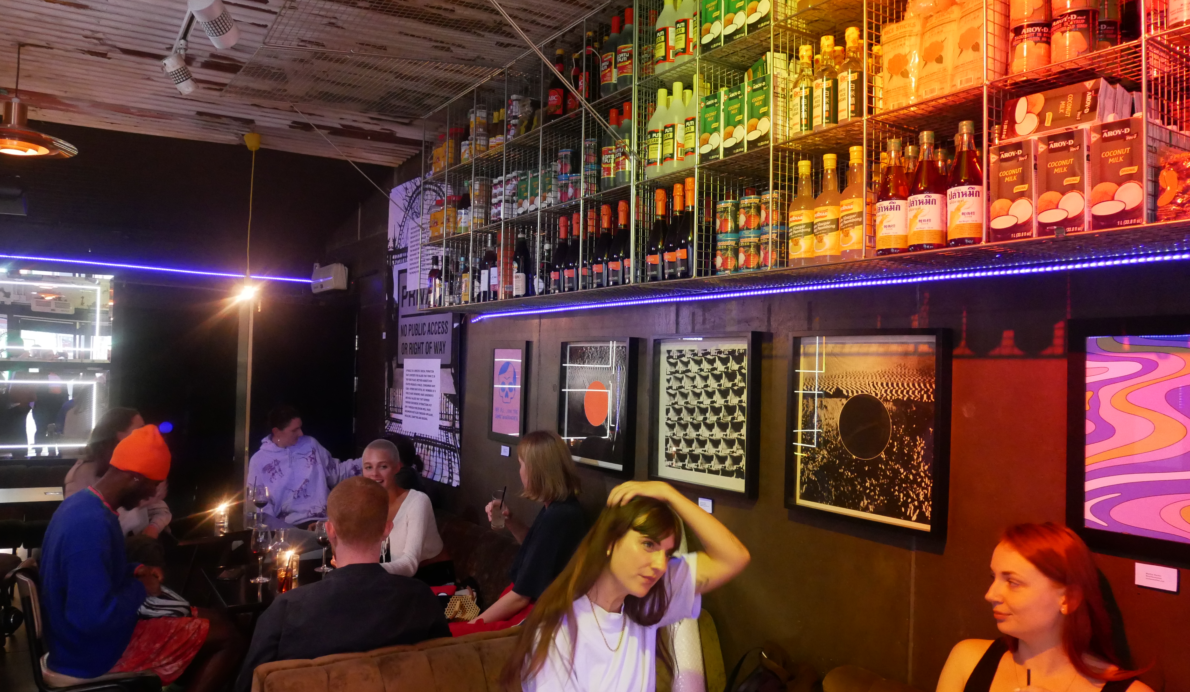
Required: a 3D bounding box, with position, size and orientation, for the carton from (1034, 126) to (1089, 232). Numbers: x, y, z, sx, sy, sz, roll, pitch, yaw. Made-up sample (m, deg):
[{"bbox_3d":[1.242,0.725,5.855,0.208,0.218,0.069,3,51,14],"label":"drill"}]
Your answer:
[{"bbox_3d":[0.926,-0.311,1.608,0.062,0.195,0.090,2,-2,-34],"label":"carton"}]

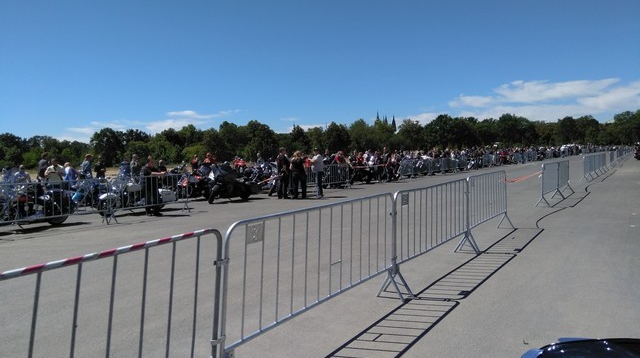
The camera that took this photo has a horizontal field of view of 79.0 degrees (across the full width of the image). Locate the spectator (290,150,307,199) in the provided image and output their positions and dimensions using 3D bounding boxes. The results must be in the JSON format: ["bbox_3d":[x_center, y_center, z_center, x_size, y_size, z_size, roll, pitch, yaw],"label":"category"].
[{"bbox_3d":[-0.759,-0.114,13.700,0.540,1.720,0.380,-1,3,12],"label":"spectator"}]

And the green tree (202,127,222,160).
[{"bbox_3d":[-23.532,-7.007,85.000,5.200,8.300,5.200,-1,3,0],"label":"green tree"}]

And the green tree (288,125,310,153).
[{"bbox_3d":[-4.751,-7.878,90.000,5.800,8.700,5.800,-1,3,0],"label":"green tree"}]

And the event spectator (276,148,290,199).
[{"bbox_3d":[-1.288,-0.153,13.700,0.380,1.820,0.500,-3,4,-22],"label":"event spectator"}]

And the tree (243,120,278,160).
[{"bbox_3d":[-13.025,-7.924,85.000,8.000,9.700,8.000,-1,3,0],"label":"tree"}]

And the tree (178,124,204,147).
[{"bbox_3d":[-30.799,-8.256,91.694,5.690,9.740,5.690,-3,4,-18],"label":"tree"}]

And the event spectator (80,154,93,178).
[{"bbox_3d":[-8.242,0.034,13.645,0.380,1.750,0.500,-2,4,-3],"label":"event spectator"}]

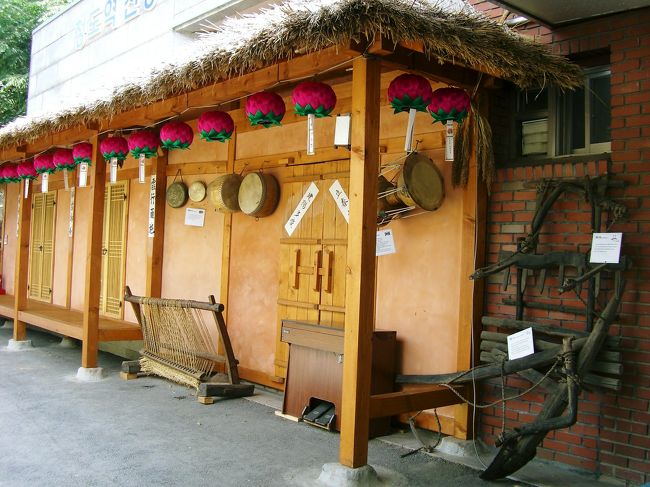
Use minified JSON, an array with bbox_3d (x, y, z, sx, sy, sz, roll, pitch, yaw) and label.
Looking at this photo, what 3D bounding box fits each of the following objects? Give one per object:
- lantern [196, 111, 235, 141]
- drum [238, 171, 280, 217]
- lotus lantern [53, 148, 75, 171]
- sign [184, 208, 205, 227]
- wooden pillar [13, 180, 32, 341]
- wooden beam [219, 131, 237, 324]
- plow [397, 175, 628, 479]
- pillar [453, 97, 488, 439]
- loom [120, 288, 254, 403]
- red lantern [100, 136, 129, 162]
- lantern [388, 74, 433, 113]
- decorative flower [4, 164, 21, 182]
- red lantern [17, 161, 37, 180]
[{"bbox_3d":[-0.817,-0.881,5.370,0.270,0.240,0.270,2,-1,0],"label":"lantern"},{"bbox_3d":[-0.604,-0.449,6.609,0.212,0.394,0.394,3,-2,-42],"label":"drum"},{"bbox_3d":[-2.914,-0.936,7.950,0.270,0.240,0.270,3,-2,-41],"label":"lotus lantern"},{"bbox_3d":[-1.443,-0.287,7.947,0.243,0.186,0.005,8,1,25],"label":"sign"},{"bbox_3d":[-3.859,0.064,9.100,0.120,2.400,0.120,3,-2,-41],"label":"wooden pillar"},{"bbox_3d":[-0.944,0.056,7.187,0.118,2.344,0.133,3,-2,-42],"label":"wooden beam"},{"bbox_3d":[1.068,0.526,4.416,0.580,1.780,1.420,3,-2,-41],"label":"plow"},{"bbox_3d":[1.020,0.131,4.930,0.120,2.400,0.120,3,-2,-41],"label":"pillar"},{"bbox_3d":[-1.345,0.942,6.812,0.520,0.930,1.660,3,-2,-41],"label":"loom"},{"bbox_3d":[-2.201,-0.996,7.475,0.290,0.250,0.290,3,-1,-40],"label":"red lantern"},{"bbox_3d":[0.537,-0.942,4.480,0.270,0.240,0.270,2,-1,0],"label":"lantern"},{"bbox_3d":[-4.497,-1.010,10.215,0.280,0.255,0.280,3,-1,-40],"label":"decorative flower"},{"bbox_3d":[-4.005,-0.984,9.618,0.280,0.255,0.280,3,-1,-40],"label":"red lantern"}]

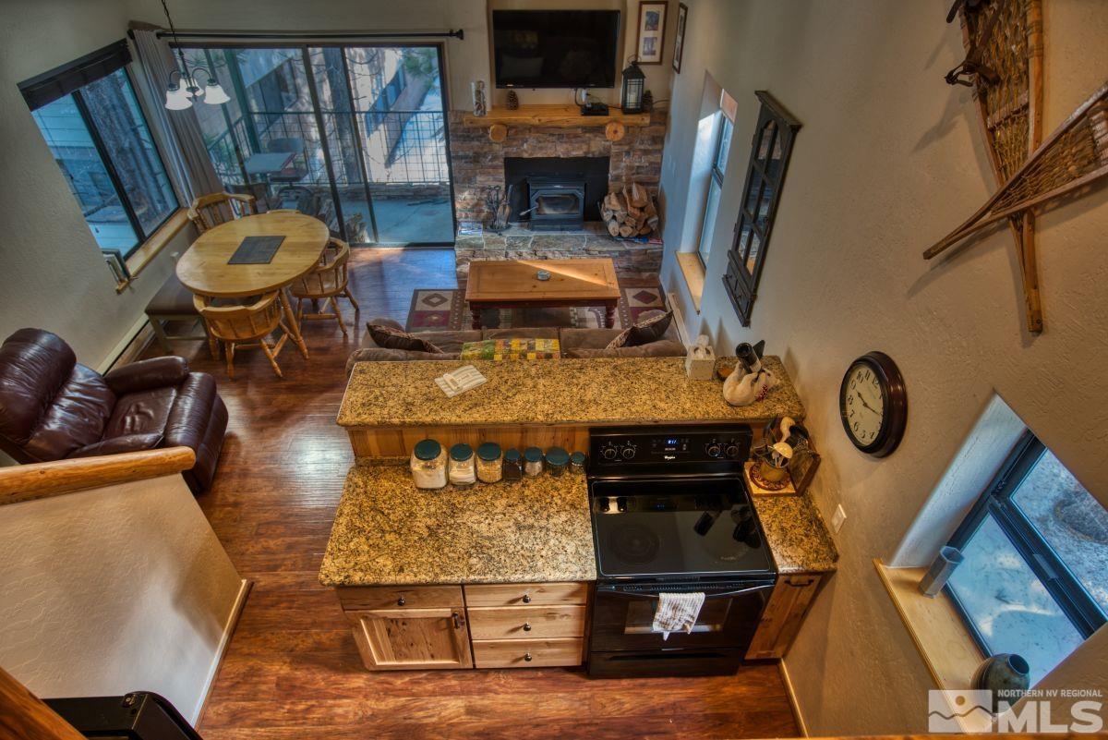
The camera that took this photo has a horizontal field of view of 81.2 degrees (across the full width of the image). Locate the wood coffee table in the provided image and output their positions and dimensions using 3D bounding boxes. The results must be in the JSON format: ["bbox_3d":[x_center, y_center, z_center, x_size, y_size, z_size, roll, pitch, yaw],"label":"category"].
[{"bbox_3d":[-0.096,-0.590,5.554,1.240,0.460,0.610,-1,40,-1],"label":"wood coffee table"}]

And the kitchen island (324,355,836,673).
[{"bbox_3d":[0.090,0.776,3.345,2.210,1.220,1.140,-1,38,-2],"label":"kitchen island"}]

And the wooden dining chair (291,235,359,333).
[{"bbox_3d":[-1.984,-0.724,5.617,0.540,0.740,0.590,1,38,1],"label":"wooden dining chair"}]

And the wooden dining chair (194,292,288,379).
[{"bbox_3d":[-2.341,-0.306,4.973,0.590,0.760,0.560,-3,40,-4],"label":"wooden dining chair"}]

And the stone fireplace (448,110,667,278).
[{"bbox_3d":[0.052,-1.717,6.340,2.080,1.450,0.680,-1,38,-2],"label":"stone fireplace"}]

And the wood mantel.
[{"bbox_3d":[0.033,-2.317,6.117,1.710,0.220,0.290,-1,38,-2],"label":"wood mantel"}]

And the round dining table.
[{"bbox_3d":[-2.473,-0.711,5.584,1.120,0.750,1.390,-1,38,-2],"label":"round dining table"}]

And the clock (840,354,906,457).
[{"bbox_3d":[1.188,0.135,2.433,0.060,0.400,0.400,-1,40,-1],"label":"clock"}]

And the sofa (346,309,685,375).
[{"bbox_3d":[-0.218,0.000,4.607,2.260,0.880,1.000,-1,38,-2],"label":"sofa"}]

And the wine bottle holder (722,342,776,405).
[{"bbox_3d":[0.974,0.008,3.140,0.300,0.300,0.180,-17,43,-21],"label":"wine bottle holder"}]

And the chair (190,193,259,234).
[{"bbox_3d":[-3.108,-1.268,6.294,0.540,0.740,0.590,31,47,32],"label":"chair"}]

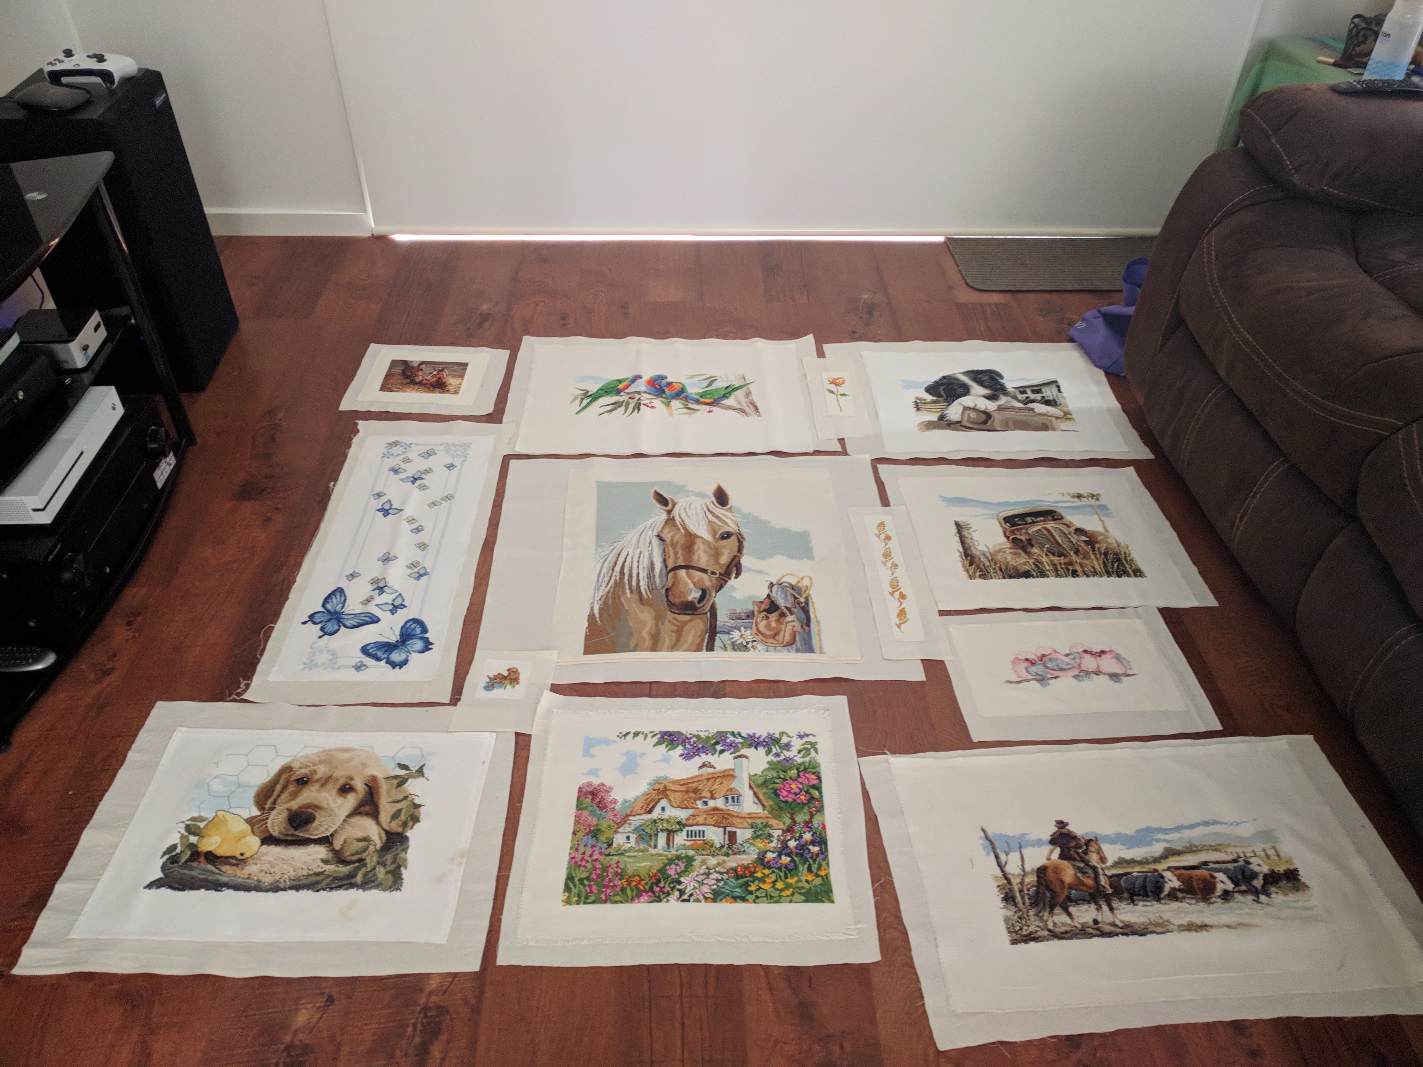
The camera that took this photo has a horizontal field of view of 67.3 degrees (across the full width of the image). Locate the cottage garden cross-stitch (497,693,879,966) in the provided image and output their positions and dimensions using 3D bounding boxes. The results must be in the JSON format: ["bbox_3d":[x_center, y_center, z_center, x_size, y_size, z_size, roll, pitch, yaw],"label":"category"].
[{"bbox_3d":[-0.027,0.399,1.530,0.488,0.010,0.448,1,41,-1],"label":"cottage garden cross-stitch"}]

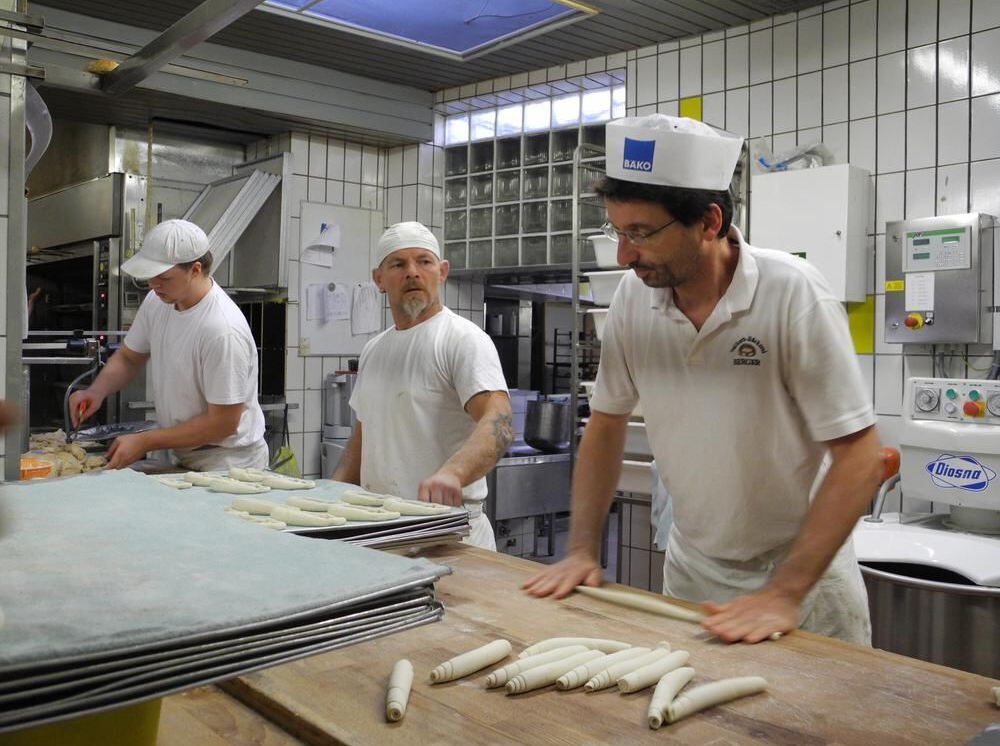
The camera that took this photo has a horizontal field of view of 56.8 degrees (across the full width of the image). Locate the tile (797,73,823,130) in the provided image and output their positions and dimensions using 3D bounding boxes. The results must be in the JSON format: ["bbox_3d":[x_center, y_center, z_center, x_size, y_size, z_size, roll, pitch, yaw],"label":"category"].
[{"bbox_3d":[1.395,-1.228,4.166,0.010,0.244,0.118,0,0,-44],"label":"tile"}]

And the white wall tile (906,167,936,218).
[{"bbox_3d":[1.735,-0.713,3.815,0.010,0.244,0.118,0,0,-44],"label":"white wall tile"}]

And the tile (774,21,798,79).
[{"bbox_3d":[1.306,-1.471,4.230,0.118,0.244,0.010,2,1,44],"label":"tile"}]

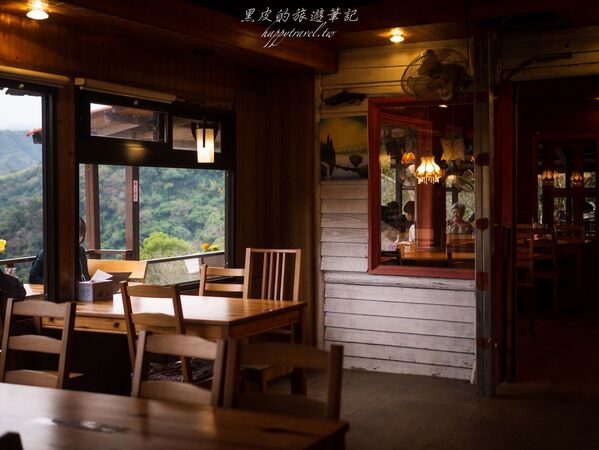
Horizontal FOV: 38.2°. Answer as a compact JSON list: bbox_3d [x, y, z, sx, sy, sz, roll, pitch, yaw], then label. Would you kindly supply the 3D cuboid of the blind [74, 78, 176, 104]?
[{"bbox_3d":[-1.160,-0.915,5.925,0.090,0.110,1.064,1,2,28],"label":"blind"}]

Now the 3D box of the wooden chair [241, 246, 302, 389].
[{"bbox_3d":[-0.276,0.691,5.351,0.406,1.052,0.500,1,2,28],"label":"wooden chair"}]

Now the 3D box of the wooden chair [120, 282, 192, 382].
[{"bbox_3d":[-0.663,0.770,4.614,0.363,0.947,0.470,1,2,28],"label":"wooden chair"}]

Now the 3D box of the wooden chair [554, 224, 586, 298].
[{"bbox_3d":[3.414,0.440,10.806,0.420,0.930,0.460,1,2,28],"label":"wooden chair"}]

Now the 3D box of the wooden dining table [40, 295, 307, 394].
[{"bbox_3d":[-0.716,0.851,5.160,1.220,0.745,0.900,1,2,26],"label":"wooden dining table"}]

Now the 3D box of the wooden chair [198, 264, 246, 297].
[{"bbox_3d":[-0.610,0.744,5.601,0.385,0.929,0.480,1,2,28],"label":"wooden chair"}]

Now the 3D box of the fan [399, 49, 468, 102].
[{"bbox_3d":[0.985,-1.091,6.317,0.440,0.430,0.340,2,21,38],"label":"fan"}]

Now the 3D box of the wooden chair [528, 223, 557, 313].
[{"bbox_3d":[2.754,0.460,9.797,0.420,0.960,0.460,1,2,21],"label":"wooden chair"}]

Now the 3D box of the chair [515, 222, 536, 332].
[{"bbox_3d":[2.024,0.508,8.129,0.420,0.980,0.460,1,2,21],"label":"chair"}]

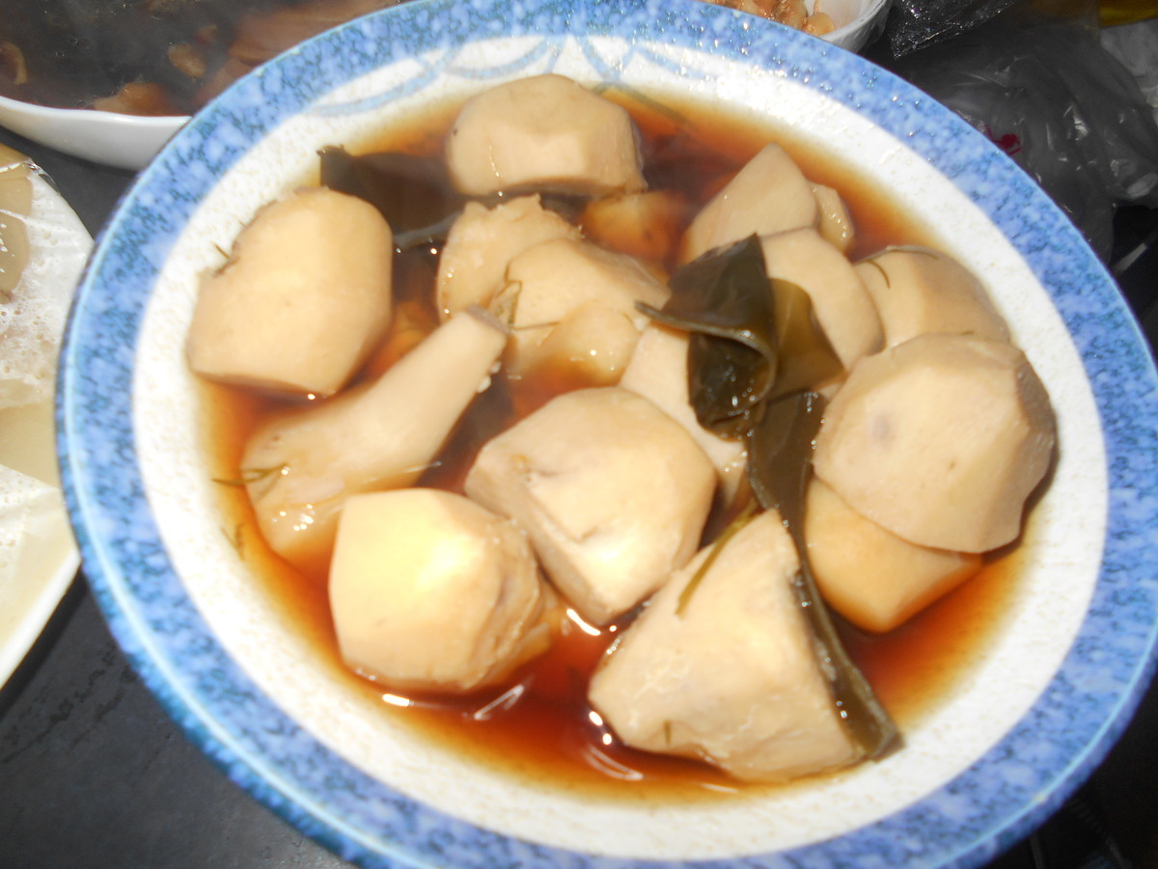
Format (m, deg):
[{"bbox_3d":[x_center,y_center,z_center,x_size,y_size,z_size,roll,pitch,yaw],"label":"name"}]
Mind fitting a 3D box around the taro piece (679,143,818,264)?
[{"bbox_3d":[0.050,-0.062,0.245,0.039,0.034,0.039,-29,67,-22],"label":"taro piece"}]

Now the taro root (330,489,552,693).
[{"bbox_3d":[-0.026,0.031,0.165,0.040,0.044,0.035,3,59,-6],"label":"taro root"}]

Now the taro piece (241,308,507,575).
[{"bbox_3d":[-0.045,0.001,0.196,0.070,0.031,0.035,-39,71,-25],"label":"taro piece"}]

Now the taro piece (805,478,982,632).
[{"bbox_3d":[0.076,0.026,0.208,0.042,0.032,0.042,-24,66,-20],"label":"taro piece"}]

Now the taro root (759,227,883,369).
[{"bbox_3d":[0.060,-0.034,0.227,0.038,0.031,0.045,-29,67,-22],"label":"taro root"}]

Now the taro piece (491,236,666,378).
[{"bbox_3d":[0.001,-0.032,0.223,0.039,0.032,0.043,29,60,10],"label":"taro piece"}]

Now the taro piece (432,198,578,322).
[{"bbox_3d":[-0.015,-0.037,0.212,0.041,0.035,0.039,3,59,-6],"label":"taro piece"}]

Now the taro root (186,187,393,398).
[{"bbox_3d":[-0.061,-0.029,0.189,0.040,0.042,0.041,3,59,-6],"label":"taro root"}]

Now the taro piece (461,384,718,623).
[{"bbox_3d":[0.002,0.015,0.175,0.042,0.044,0.041,36,62,13],"label":"taro piece"}]

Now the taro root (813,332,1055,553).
[{"bbox_3d":[0.071,0.002,0.178,0.040,0.037,0.038,29,60,9],"label":"taro root"}]

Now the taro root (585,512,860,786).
[{"bbox_3d":[0.030,0.043,0.175,0.049,0.039,0.049,-13,62,-14],"label":"taro root"}]

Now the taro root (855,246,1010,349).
[{"bbox_3d":[0.084,-0.025,0.212,0.039,0.033,0.039,34,61,12],"label":"taro root"}]

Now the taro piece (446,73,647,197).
[{"bbox_3d":[-0.009,-0.074,0.230,0.052,0.035,0.034,3,59,-6],"label":"taro piece"}]

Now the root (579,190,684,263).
[{"bbox_3d":[0.015,-0.064,0.257,0.035,0.030,0.036,3,59,-5],"label":"root"}]

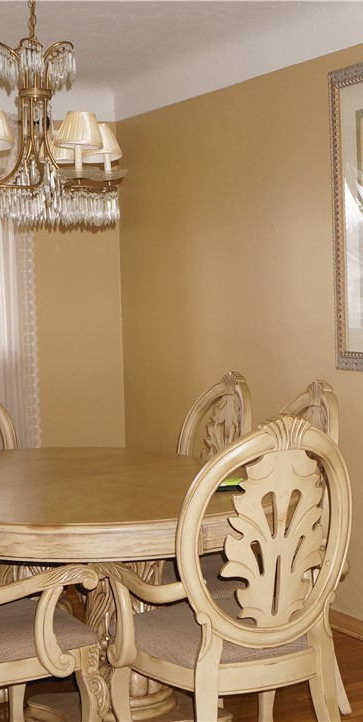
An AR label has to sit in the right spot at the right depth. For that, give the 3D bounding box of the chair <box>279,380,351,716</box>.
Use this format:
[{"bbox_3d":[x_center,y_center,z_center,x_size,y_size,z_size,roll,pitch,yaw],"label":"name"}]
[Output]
[{"bbox_3d":[0.252,0.615,4.043,0.600,1.067,0.540,-3,4,-23],"label":"chair"}]

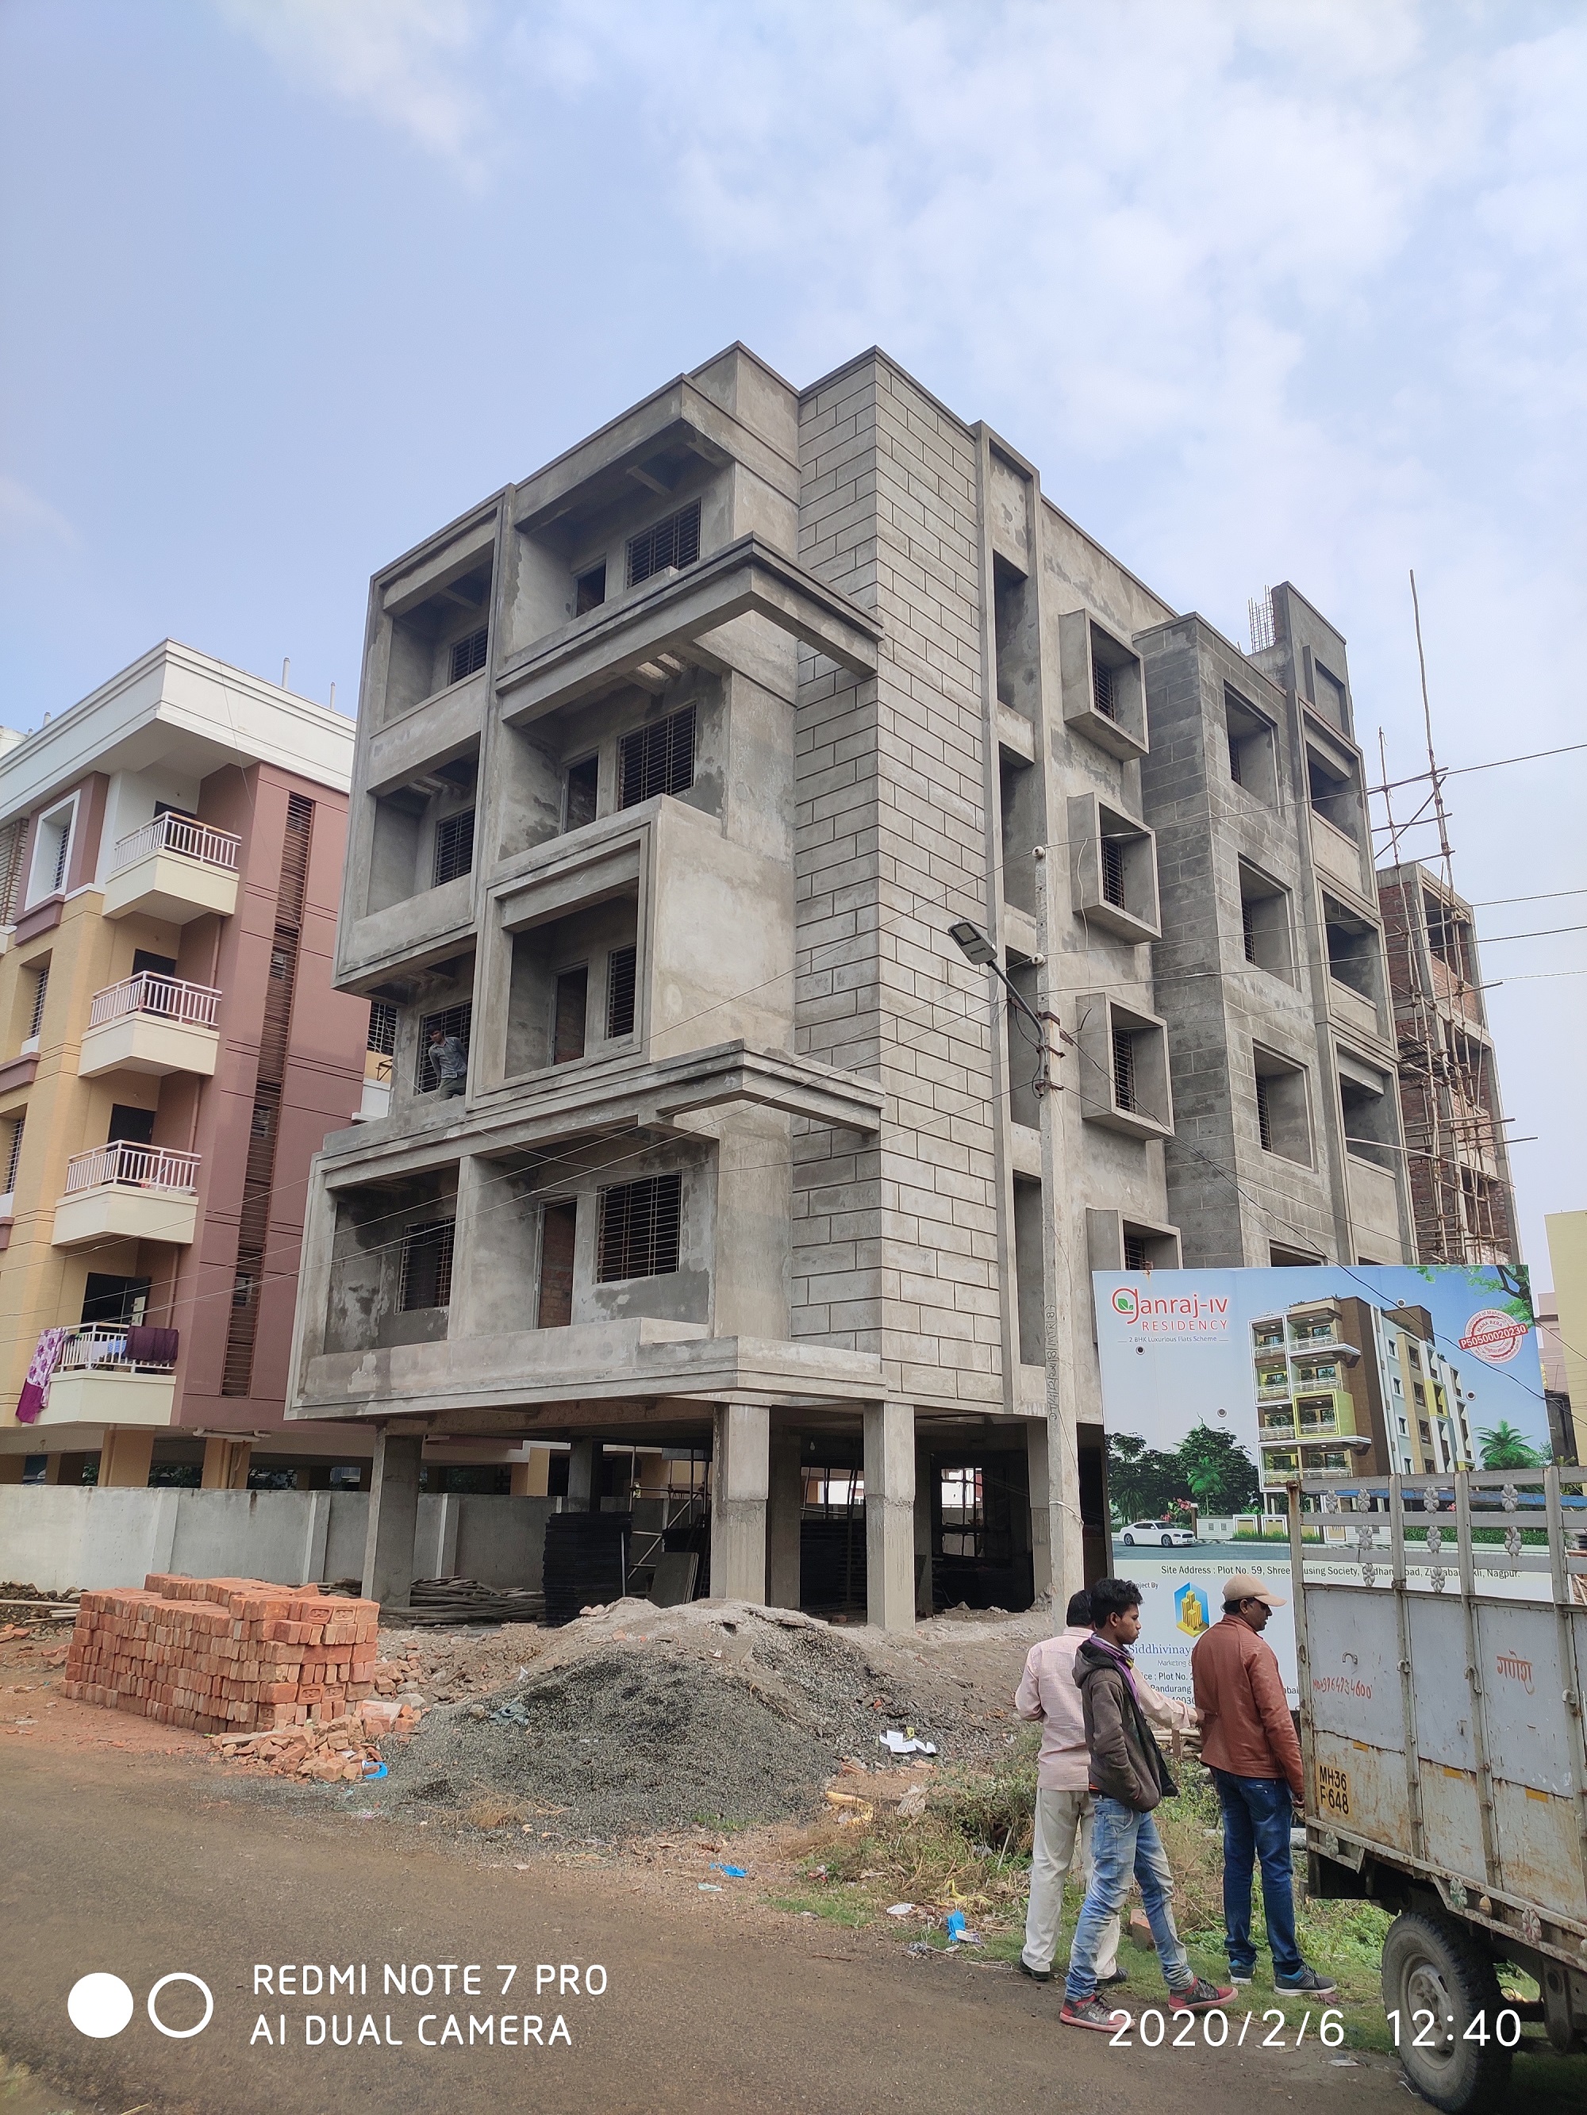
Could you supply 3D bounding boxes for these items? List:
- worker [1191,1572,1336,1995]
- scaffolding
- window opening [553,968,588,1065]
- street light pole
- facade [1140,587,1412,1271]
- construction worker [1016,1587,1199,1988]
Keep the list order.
[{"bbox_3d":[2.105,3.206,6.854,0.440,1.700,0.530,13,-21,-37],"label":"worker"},{"bbox_3d":[13.115,-0.332,29.746,1.900,19.500,3.600,-14,-22,40],"label":"scaffolding"},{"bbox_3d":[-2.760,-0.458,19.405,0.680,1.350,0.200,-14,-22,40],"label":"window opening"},{"bbox_3d":[1.524,1.085,10.904,0.300,5.700,1.350,-14,-22,40],"label":"street light pole"},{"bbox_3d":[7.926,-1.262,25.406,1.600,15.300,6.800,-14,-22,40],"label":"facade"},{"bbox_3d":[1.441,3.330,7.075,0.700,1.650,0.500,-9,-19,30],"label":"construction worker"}]

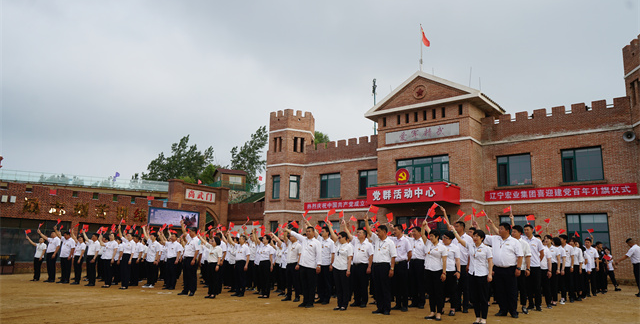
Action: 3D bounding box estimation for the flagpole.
[{"bbox_3d":[6.024,-6.791,29.650,0.100,3.050,0.100,-7,-13,37],"label":"flagpole"}]

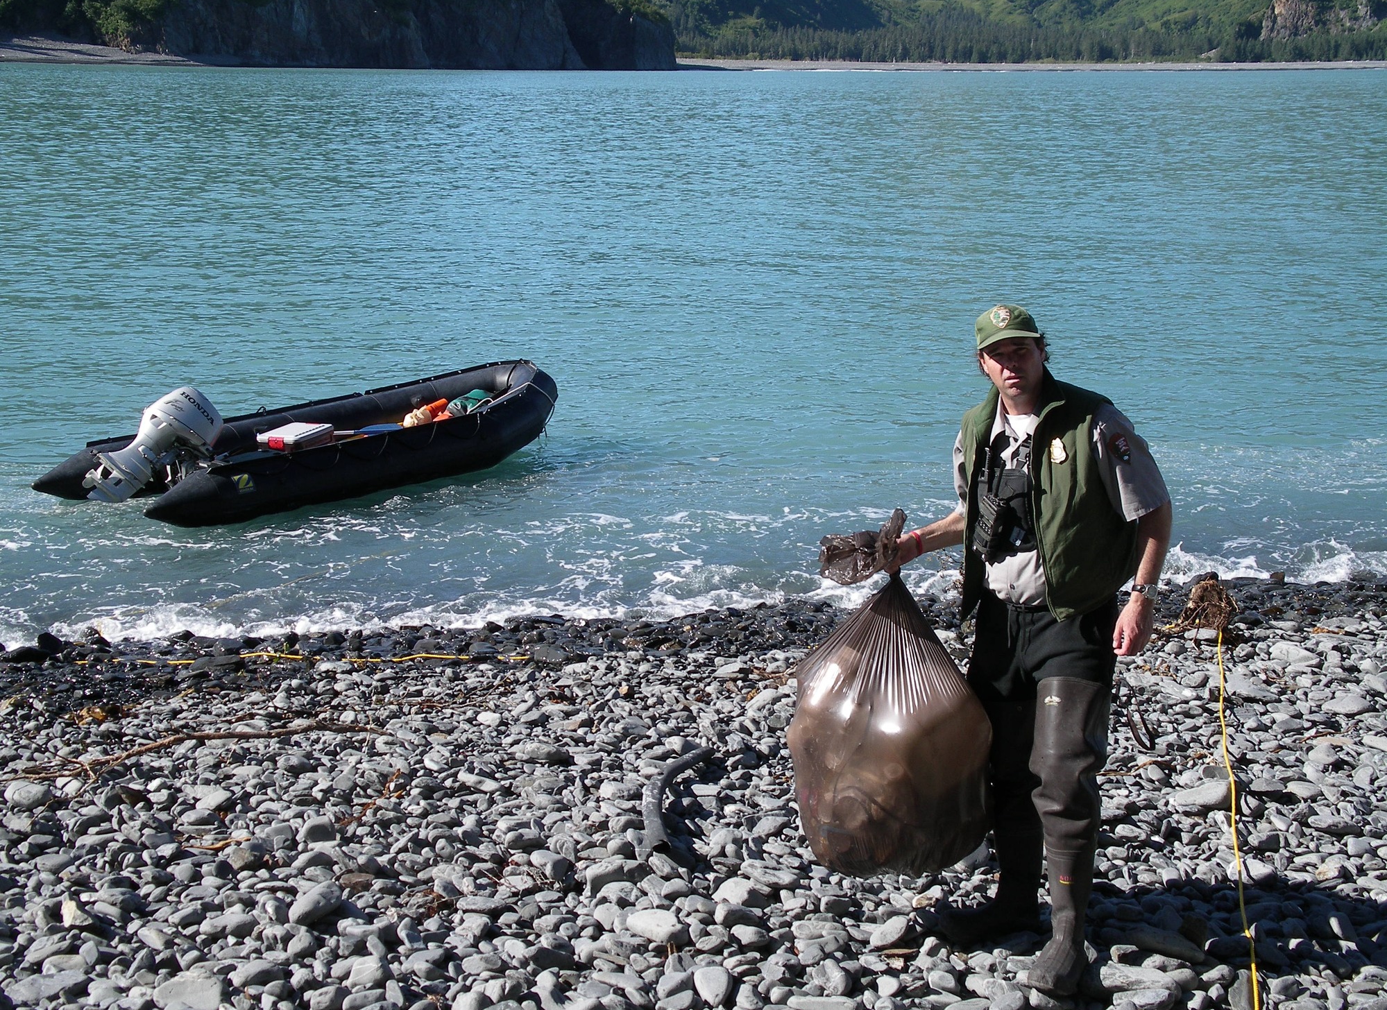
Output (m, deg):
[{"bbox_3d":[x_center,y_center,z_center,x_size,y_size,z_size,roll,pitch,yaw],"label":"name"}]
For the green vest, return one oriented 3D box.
[{"bbox_3d":[0.935,-0.016,5.518,0.480,0.670,0.330,6,13,25],"label":"green vest"}]

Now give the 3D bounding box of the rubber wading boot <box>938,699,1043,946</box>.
[{"bbox_3d":[0.860,0.877,5.882,0.320,0.760,0.200,-1,12,-5],"label":"rubber wading boot"}]

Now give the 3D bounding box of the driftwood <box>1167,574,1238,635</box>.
[{"bbox_3d":[2.898,0.526,11.932,0.400,0.340,0.320,0,12,0],"label":"driftwood"}]

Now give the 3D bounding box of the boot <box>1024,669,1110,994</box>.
[{"bbox_3d":[1.020,0.871,5.625,0.210,0.800,0.340,5,13,21],"label":"boot"}]

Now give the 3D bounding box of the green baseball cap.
[{"bbox_3d":[0.807,-0.451,5.343,0.175,0.135,0.270,-2,19,13],"label":"green baseball cap"}]

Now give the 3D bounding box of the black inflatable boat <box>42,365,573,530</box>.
[{"bbox_3d":[-2.986,-0.655,17.534,2.000,0.900,4.800,11,18,42],"label":"black inflatable boat"}]

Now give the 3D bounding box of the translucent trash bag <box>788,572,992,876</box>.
[{"bbox_3d":[0.521,0.581,5.523,0.500,0.830,0.470,0,12,0],"label":"translucent trash bag"}]

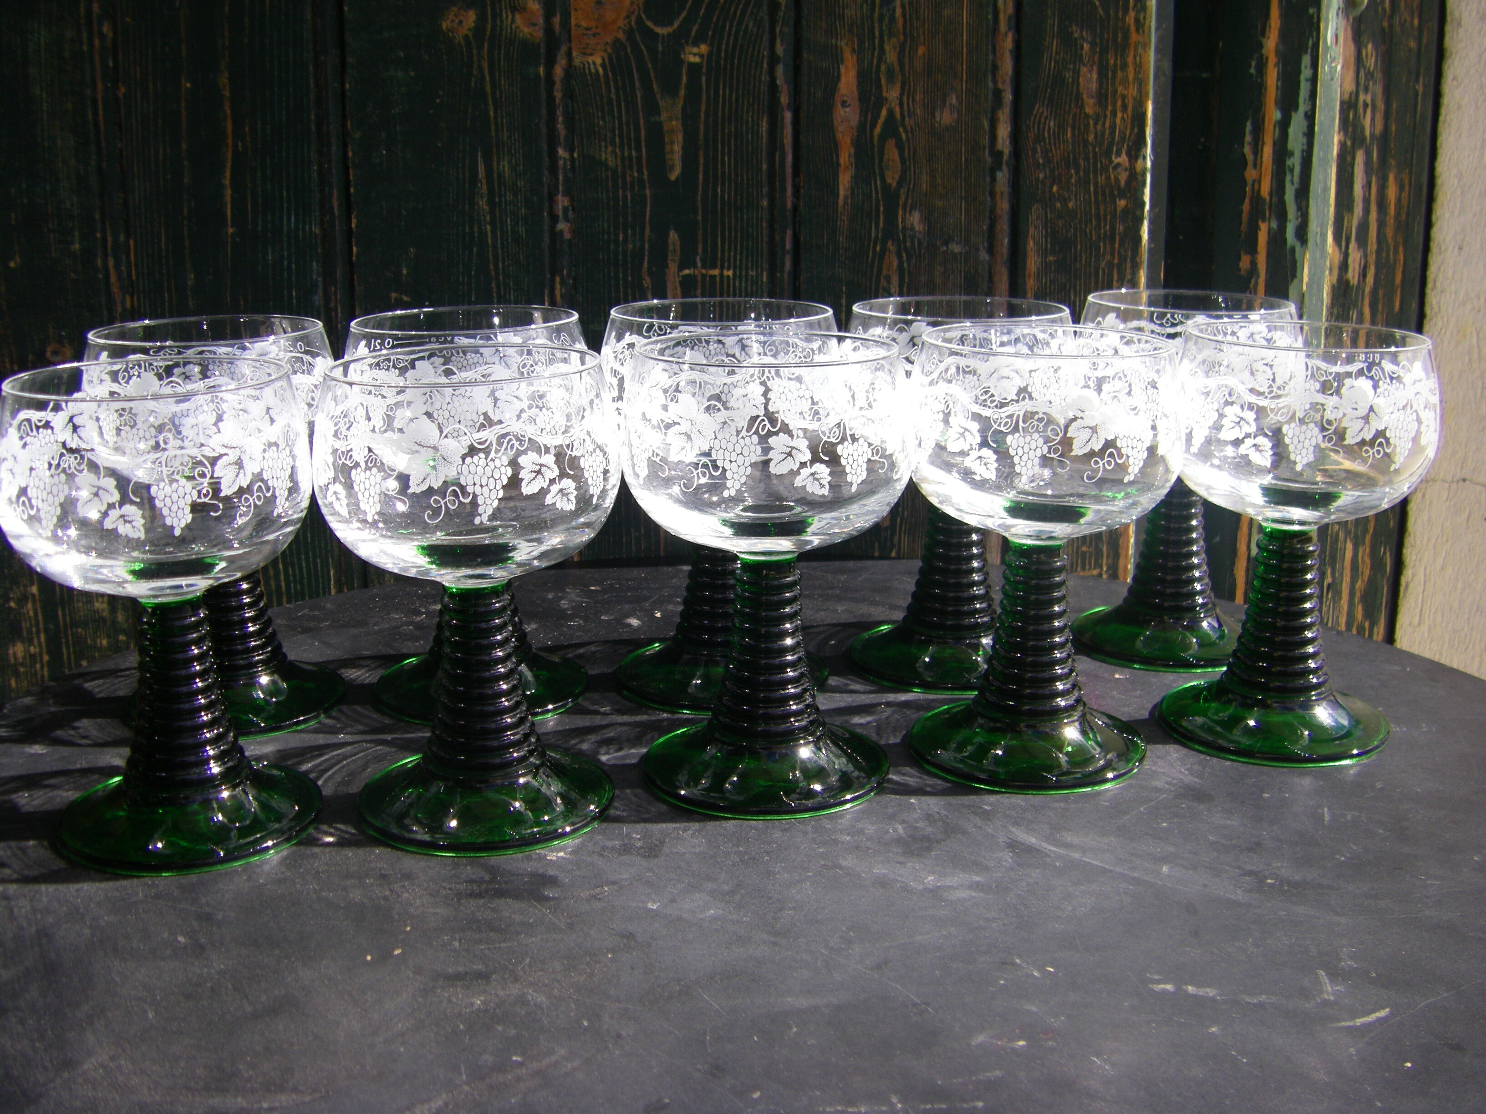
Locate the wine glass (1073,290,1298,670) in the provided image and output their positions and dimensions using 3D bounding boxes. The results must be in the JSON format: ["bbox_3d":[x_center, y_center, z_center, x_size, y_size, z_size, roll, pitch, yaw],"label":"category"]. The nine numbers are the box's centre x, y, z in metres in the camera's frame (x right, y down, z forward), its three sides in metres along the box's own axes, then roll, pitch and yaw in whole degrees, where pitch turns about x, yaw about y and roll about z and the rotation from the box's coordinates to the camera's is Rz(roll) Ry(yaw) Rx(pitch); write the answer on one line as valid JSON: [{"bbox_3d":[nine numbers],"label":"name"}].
[{"bbox_3d":[0.166,-0.031,0.618,0.085,0.132,0.085,0,15,0],"label":"wine glass"}]

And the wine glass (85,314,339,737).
[{"bbox_3d":[-0.177,-0.013,0.558,0.085,0.132,0.085,0,15,0],"label":"wine glass"}]

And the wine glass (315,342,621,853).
[{"bbox_3d":[-0.077,0.010,0.472,0.085,0.132,0.085,0,15,0],"label":"wine glass"}]

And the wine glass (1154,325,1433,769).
[{"bbox_3d":[0.177,-0.007,0.531,0.085,0.132,0.085,0,15,0],"label":"wine glass"}]

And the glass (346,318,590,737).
[{"bbox_3d":[-0.093,-0.017,0.570,0.085,0.132,0.085,0,15,0],"label":"glass"}]

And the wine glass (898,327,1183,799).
[{"bbox_3d":[0.092,-0.002,0.513,0.085,0.132,0.085,0,15,0],"label":"wine glass"}]

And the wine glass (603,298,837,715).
[{"bbox_3d":[-0.007,-0.019,0.578,0.085,0.132,0.085,0,15,0],"label":"wine glass"}]

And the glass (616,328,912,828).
[{"bbox_3d":[0.007,0.003,0.495,0.085,0.132,0.085,0,15,0],"label":"glass"}]

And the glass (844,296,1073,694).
[{"bbox_3d":[0.077,-0.025,0.596,0.085,0.132,0.085,0,15,0],"label":"glass"}]

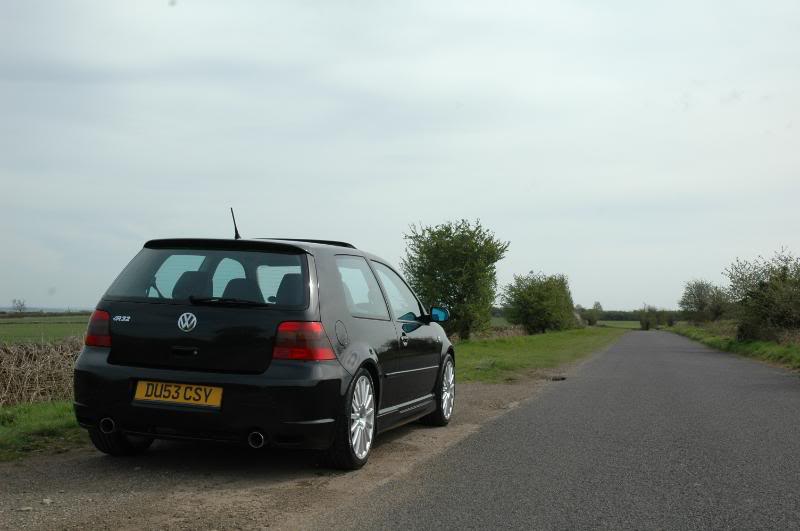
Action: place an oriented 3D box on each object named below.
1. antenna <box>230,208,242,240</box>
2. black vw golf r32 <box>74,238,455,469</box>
[{"bbox_3d":[-1.023,-0.256,5.910,0.035,0.220,0.050,2,28,15],"label":"antenna"},{"bbox_3d":[-0.689,0.583,7.249,1.800,1.430,4.160,1,-3,15],"label":"black vw golf r32"}]

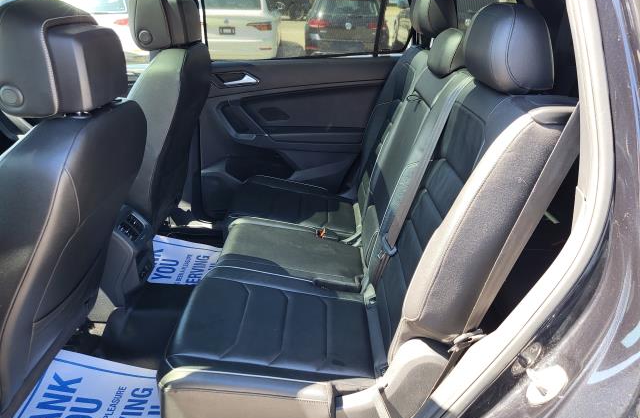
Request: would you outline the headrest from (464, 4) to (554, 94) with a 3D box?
[{"bbox_3d":[0.383,-0.338,0.987,0.125,0.165,0.255,-5,24,3],"label":"headrest"}]

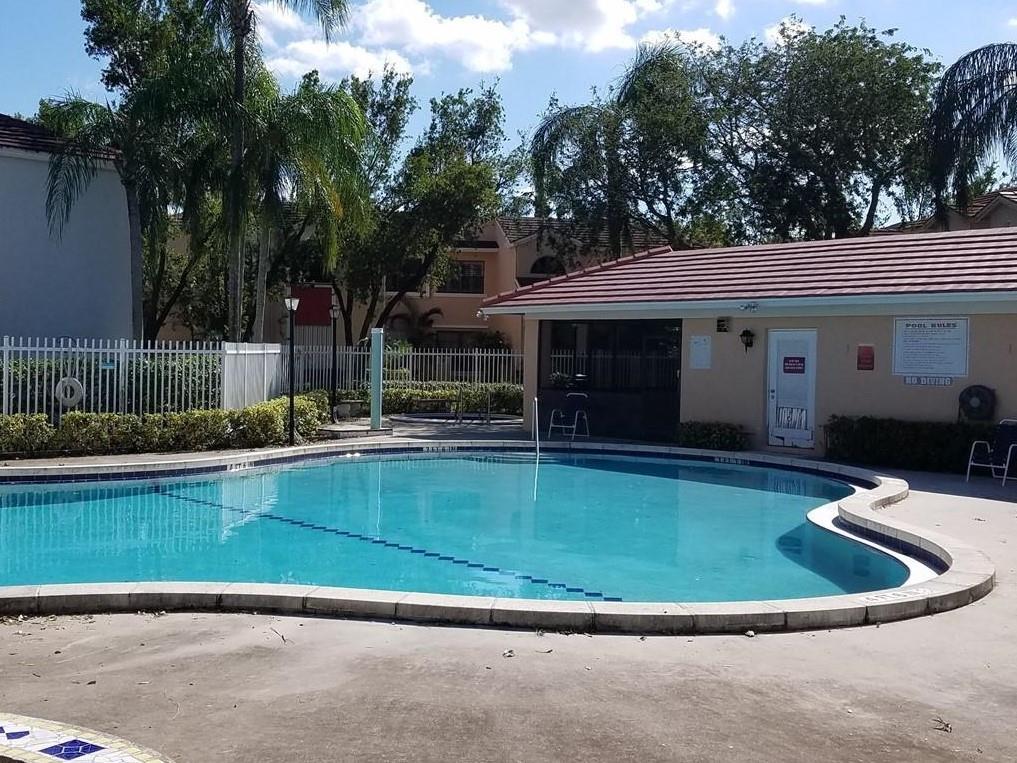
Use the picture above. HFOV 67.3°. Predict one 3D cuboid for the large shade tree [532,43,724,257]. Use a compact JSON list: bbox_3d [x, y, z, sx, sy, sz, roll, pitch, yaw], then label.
[{"bbox_3d":[3.832,-4.835,24.000,6.200,11.630,6.000,1,1,0],"label":"large shade tree"}]

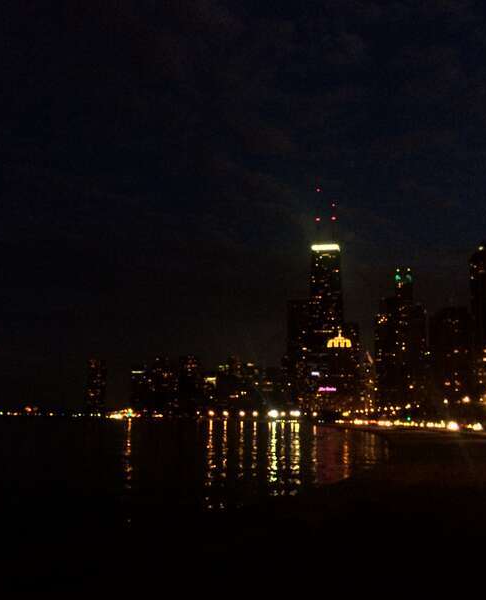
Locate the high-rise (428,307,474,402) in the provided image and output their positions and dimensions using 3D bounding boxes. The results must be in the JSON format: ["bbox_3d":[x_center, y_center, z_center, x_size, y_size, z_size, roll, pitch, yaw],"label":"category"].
[{"bbox_3d":[271.920,79.690,877.820,44.000,137.500,42.000,0,-10,0],"label":"high-rise"}]

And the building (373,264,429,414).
[{"bbox_3d":[271.260,72.380,1162.730,70.000,246.200,60.000,0,-10,-2],"label":"building"}]

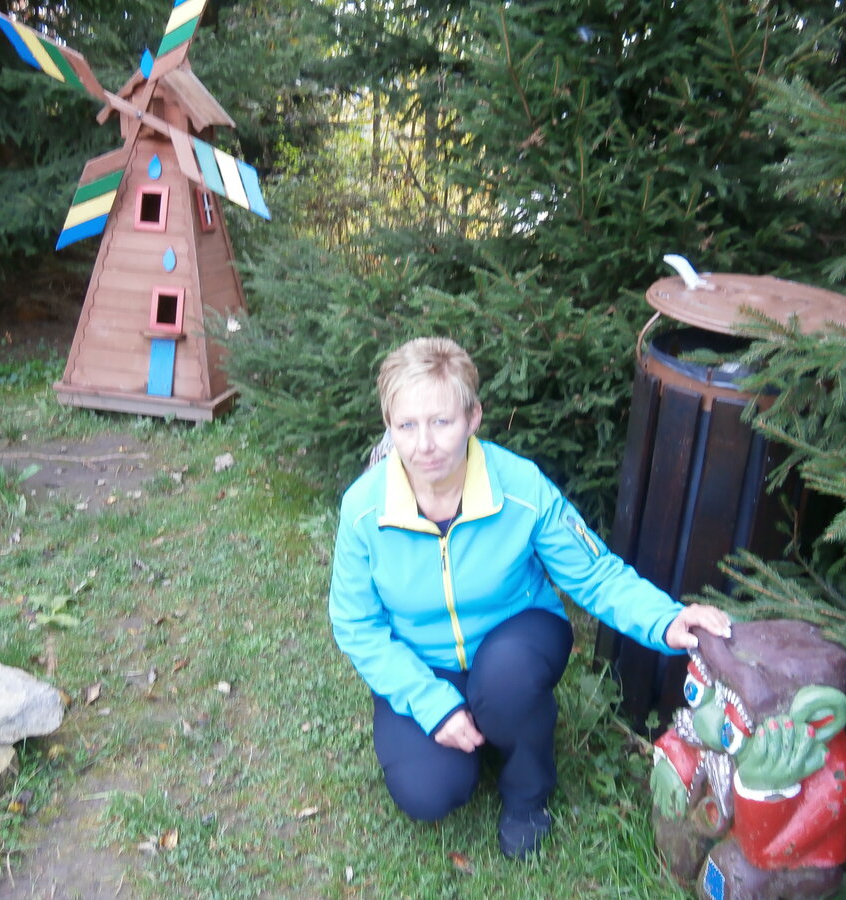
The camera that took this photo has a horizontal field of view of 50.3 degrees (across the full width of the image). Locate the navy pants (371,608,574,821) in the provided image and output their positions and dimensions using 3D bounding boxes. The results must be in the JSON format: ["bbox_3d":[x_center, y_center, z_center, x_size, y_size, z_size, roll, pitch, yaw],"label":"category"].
[{"bbox_3d":[0.098,0.424,1.938,0.400,0.500,0.540,3,22,2],"label":"navy pants"}]

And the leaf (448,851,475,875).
[{"bbox_3d":[0.073,0.778,1.700,0.037,0.020,0.062,-16,29,-38],"label":"leaf"}]

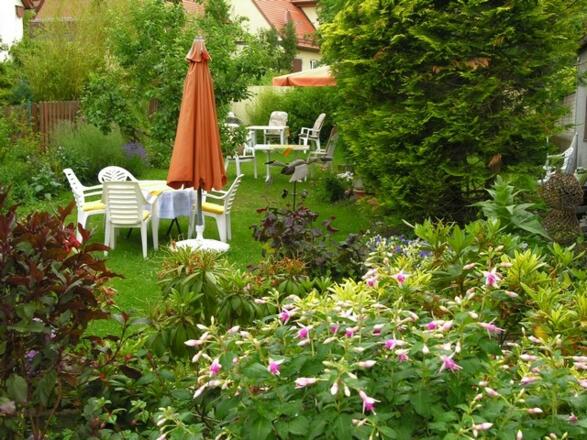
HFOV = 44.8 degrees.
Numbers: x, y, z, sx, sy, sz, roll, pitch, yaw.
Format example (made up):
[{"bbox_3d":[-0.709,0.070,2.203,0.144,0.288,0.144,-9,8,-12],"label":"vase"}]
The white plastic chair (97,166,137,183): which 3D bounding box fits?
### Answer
[{"bbox_3d":[-2.250,-0.250,9.432,0.570,0.875,0.580,-7,13,-34],"label":"white plastic chair"}]

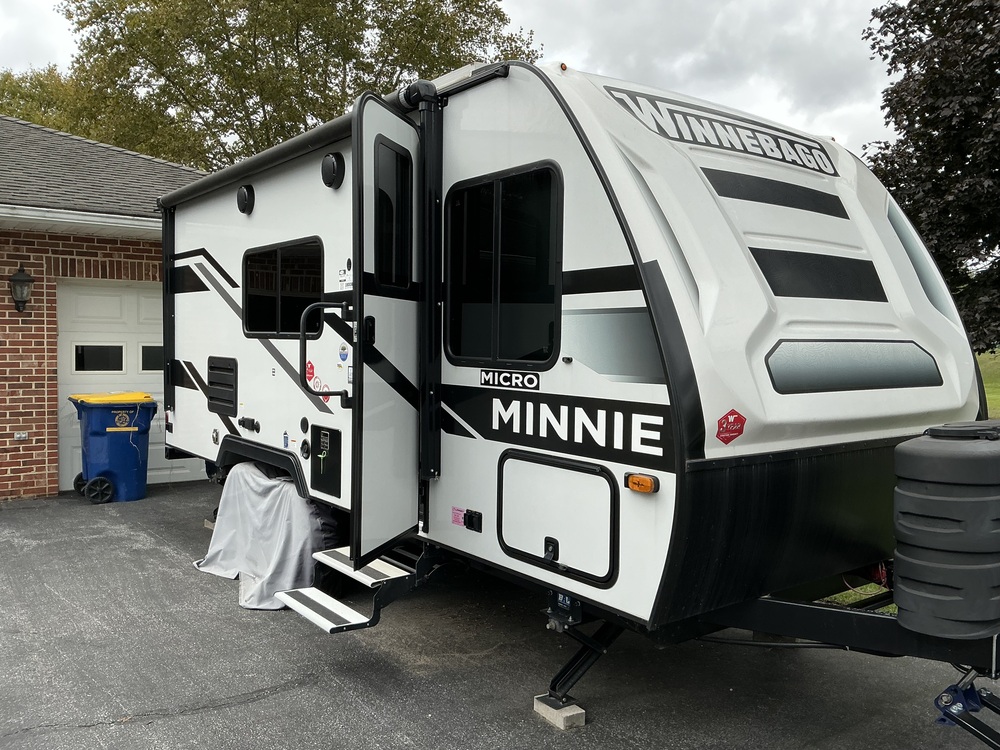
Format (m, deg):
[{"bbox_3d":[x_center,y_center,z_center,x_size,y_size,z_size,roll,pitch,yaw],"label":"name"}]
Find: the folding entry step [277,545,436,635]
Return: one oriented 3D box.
[{"bbox_3d":[-0.714,0.958,3.990,0.595,0.360,0.650,-1,3,-38],"label":"folding entry step"}]

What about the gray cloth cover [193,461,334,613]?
[{"bbox_3d":[-1.528,0.975,5.172,0.470,0.690,1.480,-1,3,-38],"label":"gray cloth cover"}]

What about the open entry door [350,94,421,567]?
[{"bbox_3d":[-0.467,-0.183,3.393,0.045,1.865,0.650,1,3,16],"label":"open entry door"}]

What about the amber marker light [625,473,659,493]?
[{"bbox_3d":[0.466,0.361,2.670,0.034,0.058,0.132,-1,3,-38],"label":"amber marker light"}]

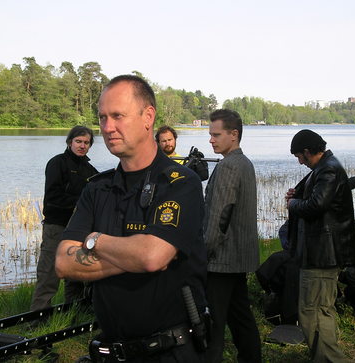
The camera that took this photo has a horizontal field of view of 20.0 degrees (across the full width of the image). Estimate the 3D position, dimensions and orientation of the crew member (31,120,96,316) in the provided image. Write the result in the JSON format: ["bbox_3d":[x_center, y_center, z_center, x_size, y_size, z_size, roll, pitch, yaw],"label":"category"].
[{"bbox_3d":[-0.983,0.342,8.850,0.540,1.700,0.420,-2,4,-33],"label":"crew member"}]

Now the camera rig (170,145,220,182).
[{"bbox_3d":[0.128,-0.128,7.600,0.380,0.280,0.280,1,4,17],"label":"camera rig"}]

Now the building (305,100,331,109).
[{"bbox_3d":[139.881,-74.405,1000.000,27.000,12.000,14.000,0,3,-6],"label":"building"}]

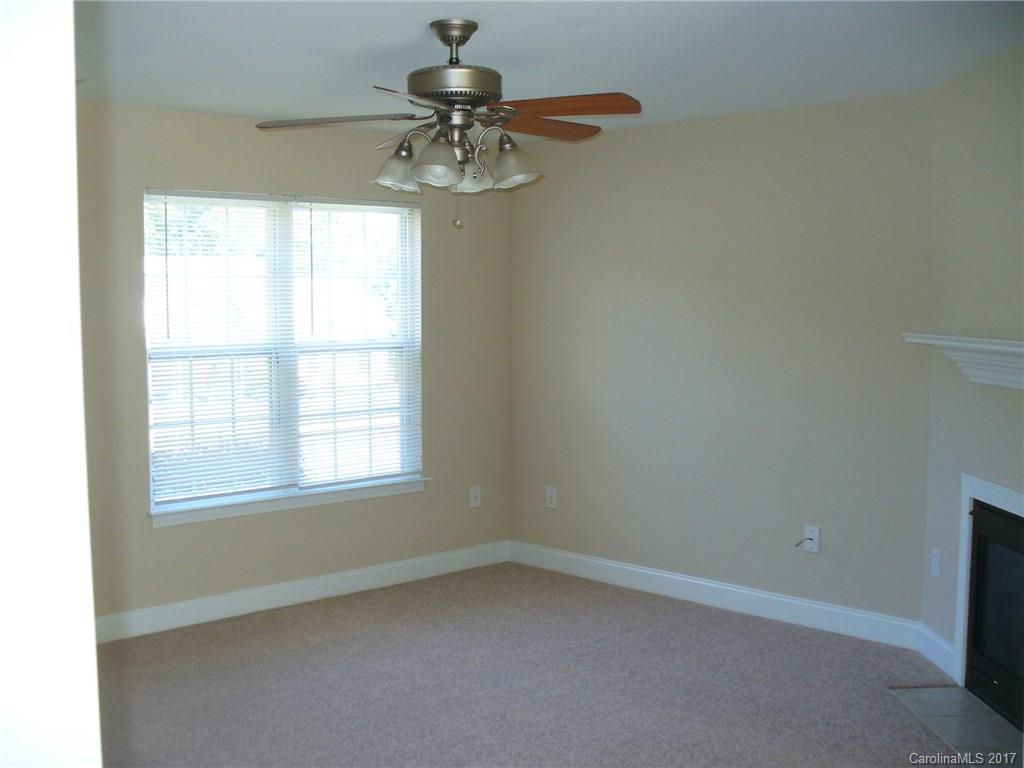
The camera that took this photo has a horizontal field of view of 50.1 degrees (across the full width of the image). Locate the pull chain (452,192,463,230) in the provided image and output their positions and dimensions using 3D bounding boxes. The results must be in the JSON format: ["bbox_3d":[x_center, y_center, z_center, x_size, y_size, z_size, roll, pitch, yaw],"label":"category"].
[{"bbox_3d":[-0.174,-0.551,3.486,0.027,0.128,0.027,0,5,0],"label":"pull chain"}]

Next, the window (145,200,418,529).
[{"bbox_3d":[-1.102,-0.163,5.554,1.530,1.541,0.120,-4,6,-38],"label":"window"}]

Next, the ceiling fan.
[{"bbox_3d":[-0.189,-0.877,3.468,1.280,0.522,1.280,0,5,0],"label":"ceiling fan"}]

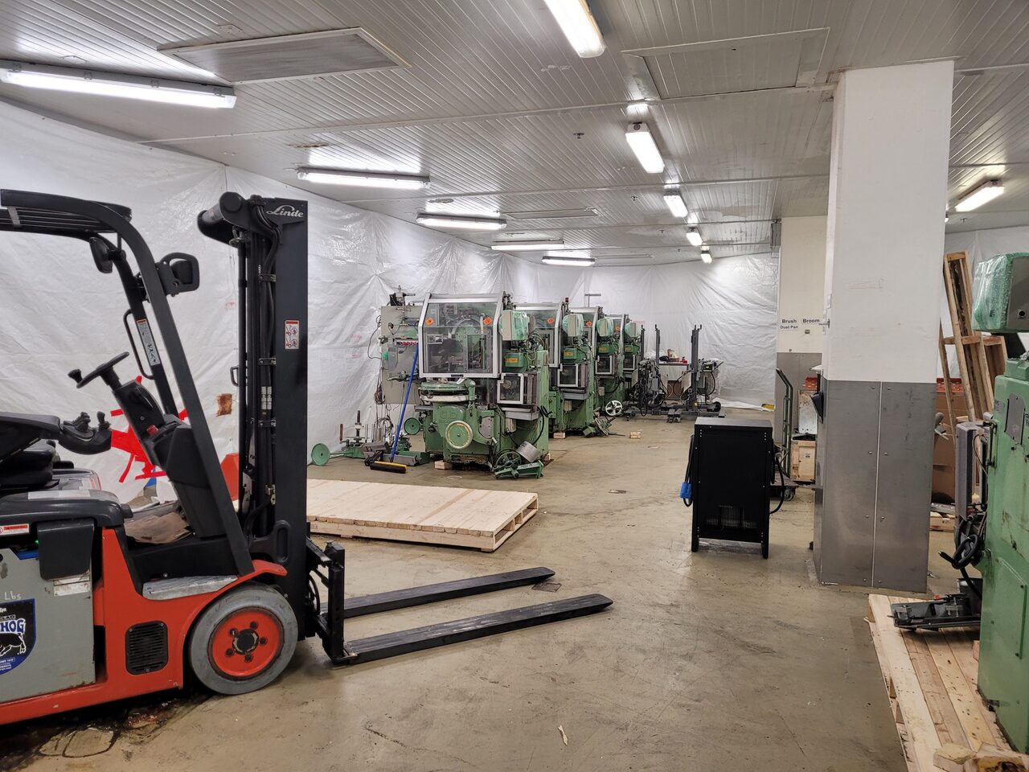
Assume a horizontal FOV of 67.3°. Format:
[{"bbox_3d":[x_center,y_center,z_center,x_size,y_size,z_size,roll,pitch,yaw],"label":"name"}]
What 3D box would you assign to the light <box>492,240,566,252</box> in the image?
[{"bbox_3d":[0.224,-2.411,13.282,1.240,0.130,0.160,2,4,17],"label":"light"}]

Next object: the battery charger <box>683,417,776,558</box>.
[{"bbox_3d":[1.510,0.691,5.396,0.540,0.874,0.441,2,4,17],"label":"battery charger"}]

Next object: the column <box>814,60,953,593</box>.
[{"bbox_3d":[2.215,-0.321,4.730,0.567,3.002,0.567,2,4,17],"label":"column"}]

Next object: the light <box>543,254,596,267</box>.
[{"bbox_3d":[1.150,-2.649,16.487,1.290,0.125,0.160,-2,5,-24],"label":"light"}]

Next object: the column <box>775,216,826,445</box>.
[{"bbox_3d":[3.872,-0.744,10.503,0.567,3.002,0.567,2,4,17],"label":"column"}]

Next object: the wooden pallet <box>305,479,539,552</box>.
[{"bbox_3d":[-1.096,0.984,6.213,2.348,0.134,1.252,2,4,17],"label":"wooden pallet"}]

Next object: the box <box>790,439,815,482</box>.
[{"bbox_3d":[2.585,0.658,6.940,0.205,0.375,0.240,1,4,11],"label":"box"}]

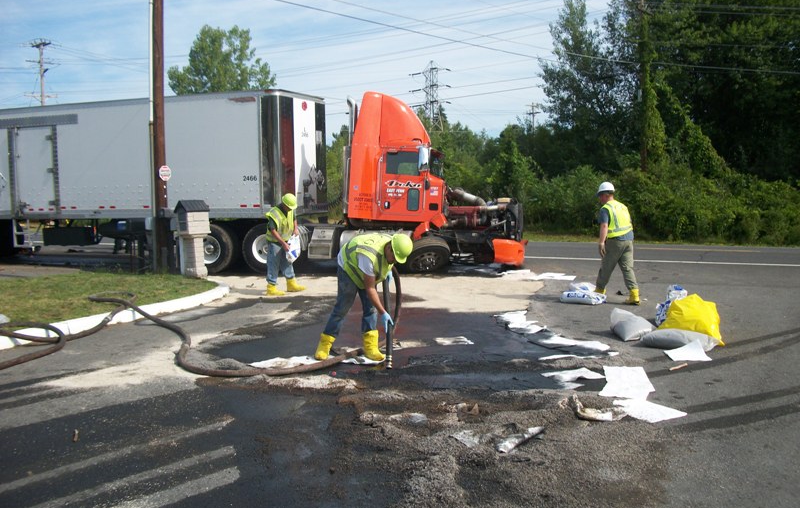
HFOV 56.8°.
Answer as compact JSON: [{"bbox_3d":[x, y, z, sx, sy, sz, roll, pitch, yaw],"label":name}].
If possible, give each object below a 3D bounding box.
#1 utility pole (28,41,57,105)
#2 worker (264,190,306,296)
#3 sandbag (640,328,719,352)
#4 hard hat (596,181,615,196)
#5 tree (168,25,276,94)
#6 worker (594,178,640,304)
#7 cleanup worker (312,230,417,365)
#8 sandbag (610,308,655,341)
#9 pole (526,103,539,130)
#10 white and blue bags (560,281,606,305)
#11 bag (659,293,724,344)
[{"bbox_3d":[-22.692,-7.591,47.525,2.100,12.000,0.500,-3,5,-24],"label":"utility pole"},{"bbox_3d":[-1.955,-0.161,12.341,0.550,1.710,0.550,3,5,40],"label":"worker"},{"bbox_3d":[2.958,0.867,7.773,0.700,0.170,0.420,1,5,30],"label":"sandbag"},{"bbox_3d":[3.058,-0.958,10.950,0.290,0.160,0.230,-8,-1,35],"label":"hard hat"},{"bbox_3d":[-10.475,-7.507,44.542,6.400,11.800,6.400,-1,4,0],"label":"tree"},{"bbox_3d":[3.239,-0.167,10.938,0.550,1.790,0.630,-4,5,-43],"label":"worker"},{"bbox_3d":[-0.358,0.408,7.157,0.820,1.250,0.620,1,4,25],"label":"cleanup worker"},{"bbox_3d":[2.666,0.791,8.449,0.470,0.230,0.600,0,4,11],"label":"sandbag"},{"bbox_3d":[17.002,-12.216,94.518,2.000,14.000,0.400,-1,4,-11],"label":"pole"},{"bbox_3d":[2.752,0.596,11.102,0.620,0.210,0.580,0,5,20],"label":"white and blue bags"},{"bbox_3d":[3.148,0.670,7.985,0.680,0.480,0.550,1,4,22],"label":"bag"}]

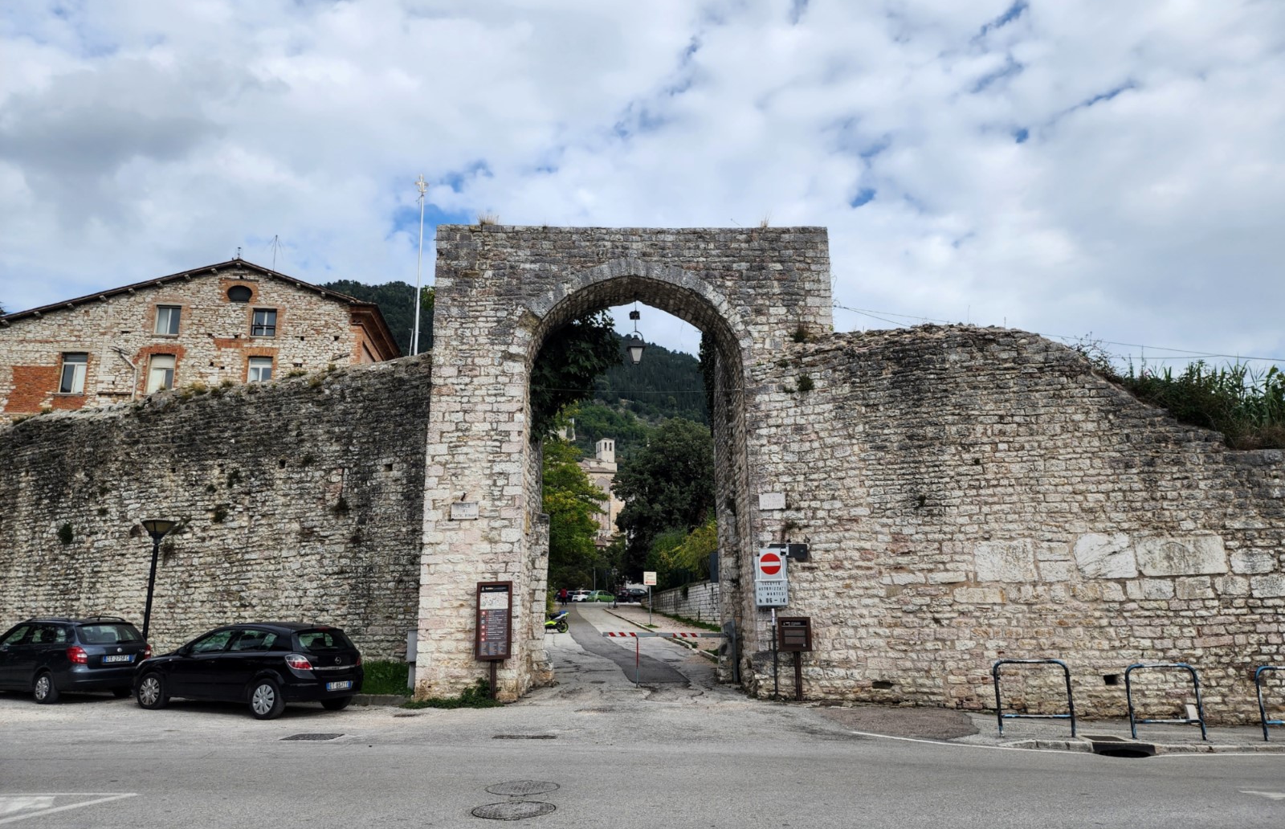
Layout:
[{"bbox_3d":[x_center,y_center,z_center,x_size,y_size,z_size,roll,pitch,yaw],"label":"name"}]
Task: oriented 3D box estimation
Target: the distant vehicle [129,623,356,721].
[{"bbox_3d":[-7.050,4.511,15.252,4.250,1.460,1.790,-6,-14,23],"label":"distant vehicle"}]

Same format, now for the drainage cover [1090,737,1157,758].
[{"bbox_3d":[5.788,4.066,10.457,0.740,0.150,0.550,0,-13,0],"label":"drainage cover"}]

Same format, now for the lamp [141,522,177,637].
[{"bbox_3d":[-11.040,4.183,19.047,0.660,3.678,0.660,0,-13,0],"label":"lamp"}]

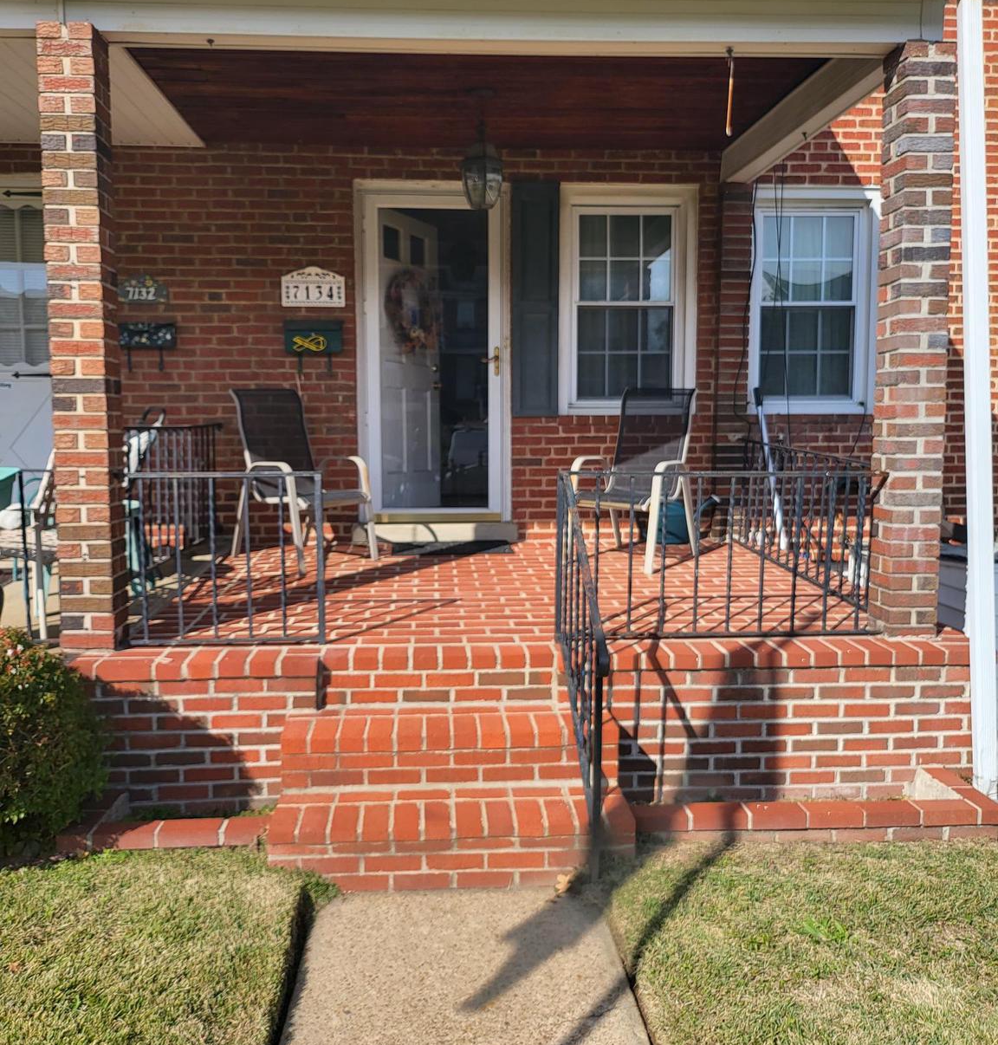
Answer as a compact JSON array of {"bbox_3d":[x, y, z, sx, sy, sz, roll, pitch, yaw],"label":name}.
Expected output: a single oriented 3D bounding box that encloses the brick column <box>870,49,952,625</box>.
[{"bbox_3d":[1.674,-0.716,3.770,0.208,2.330,0.188,-1,4,-4],"label":"brick column"}]

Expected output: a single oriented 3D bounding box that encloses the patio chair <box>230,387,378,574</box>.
[{"bbox_3d":[-1.139,-0.269,5.334,0.700,0.980,0.580,6,10,41],"label":"patio chair"}]

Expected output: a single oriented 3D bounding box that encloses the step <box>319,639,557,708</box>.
[{"bbox_3d":[-0.225,0.569,3.516,0.870,0.185,0.270,0,7,-3],"label":"step"}]

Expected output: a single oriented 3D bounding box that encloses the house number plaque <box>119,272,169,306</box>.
[{"bbox_3d":[-2.205,-1.448,5.723,0.316,0.193,0.025,0,6,-3],"label":"house number plaque"}]

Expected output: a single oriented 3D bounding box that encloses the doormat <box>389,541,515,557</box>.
[{"bbox_3d":[-0.298,0.165,5.732,0.750,0.015,0.420,-1,7,-4],"label":"doormat"}]

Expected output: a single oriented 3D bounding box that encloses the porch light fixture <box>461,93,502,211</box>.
[{"bbox_3d":[-0.084,-1.869,4.639,0.210,0.570,0.210,0,6,-3],"label":"porch light fixture"}]

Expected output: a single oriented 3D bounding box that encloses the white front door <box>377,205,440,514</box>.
[{"bbox_3d":[-0.651,-1.077,6.324,0.050,2.030,0.886,2,5,29],"label":"white front door"}]

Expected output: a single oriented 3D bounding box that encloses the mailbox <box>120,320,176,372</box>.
[{"bbox_3d":[-2.159,-1.079,5.679,0.330,0.300,0.115,-1,4,-4],"label":"mailbox"}]

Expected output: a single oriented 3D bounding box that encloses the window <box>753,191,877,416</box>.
[{"bbox_3d":[2.040,-1.413,5.985,0.780,1.370,0.100,0,6,-3],"label":"window"}]

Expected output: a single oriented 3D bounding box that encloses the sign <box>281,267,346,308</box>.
[{"bbox_3d":[-1.163,-1.469,5.781,0.397,0.257,0.025,0,6,-3],"label":"sign"}]

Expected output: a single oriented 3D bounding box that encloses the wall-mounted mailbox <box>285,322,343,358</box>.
[{"bbox_3d":[-1.158,-1.142,5.759,0.363,0.225,0.100,0,6,-3],"label":"wall-mounted mailbox"}]

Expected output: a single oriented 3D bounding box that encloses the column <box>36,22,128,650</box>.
[{"bbox_3d":[-1.593,-0.682,3.565,0.206,2.330,0.188,-1,4,-4],"label":"column"}]

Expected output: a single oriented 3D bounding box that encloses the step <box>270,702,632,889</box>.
[{"bbox_3d":[-0.163,0.903,3.122,1.120,0.375,0.610,0,7,-3],"label":"step"}]

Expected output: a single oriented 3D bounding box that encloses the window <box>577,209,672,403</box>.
[{"bbox_3d":[0.808,-1.396,5.944,0.635,1.200,0.090,-1,4,-4],"label":"window"}]

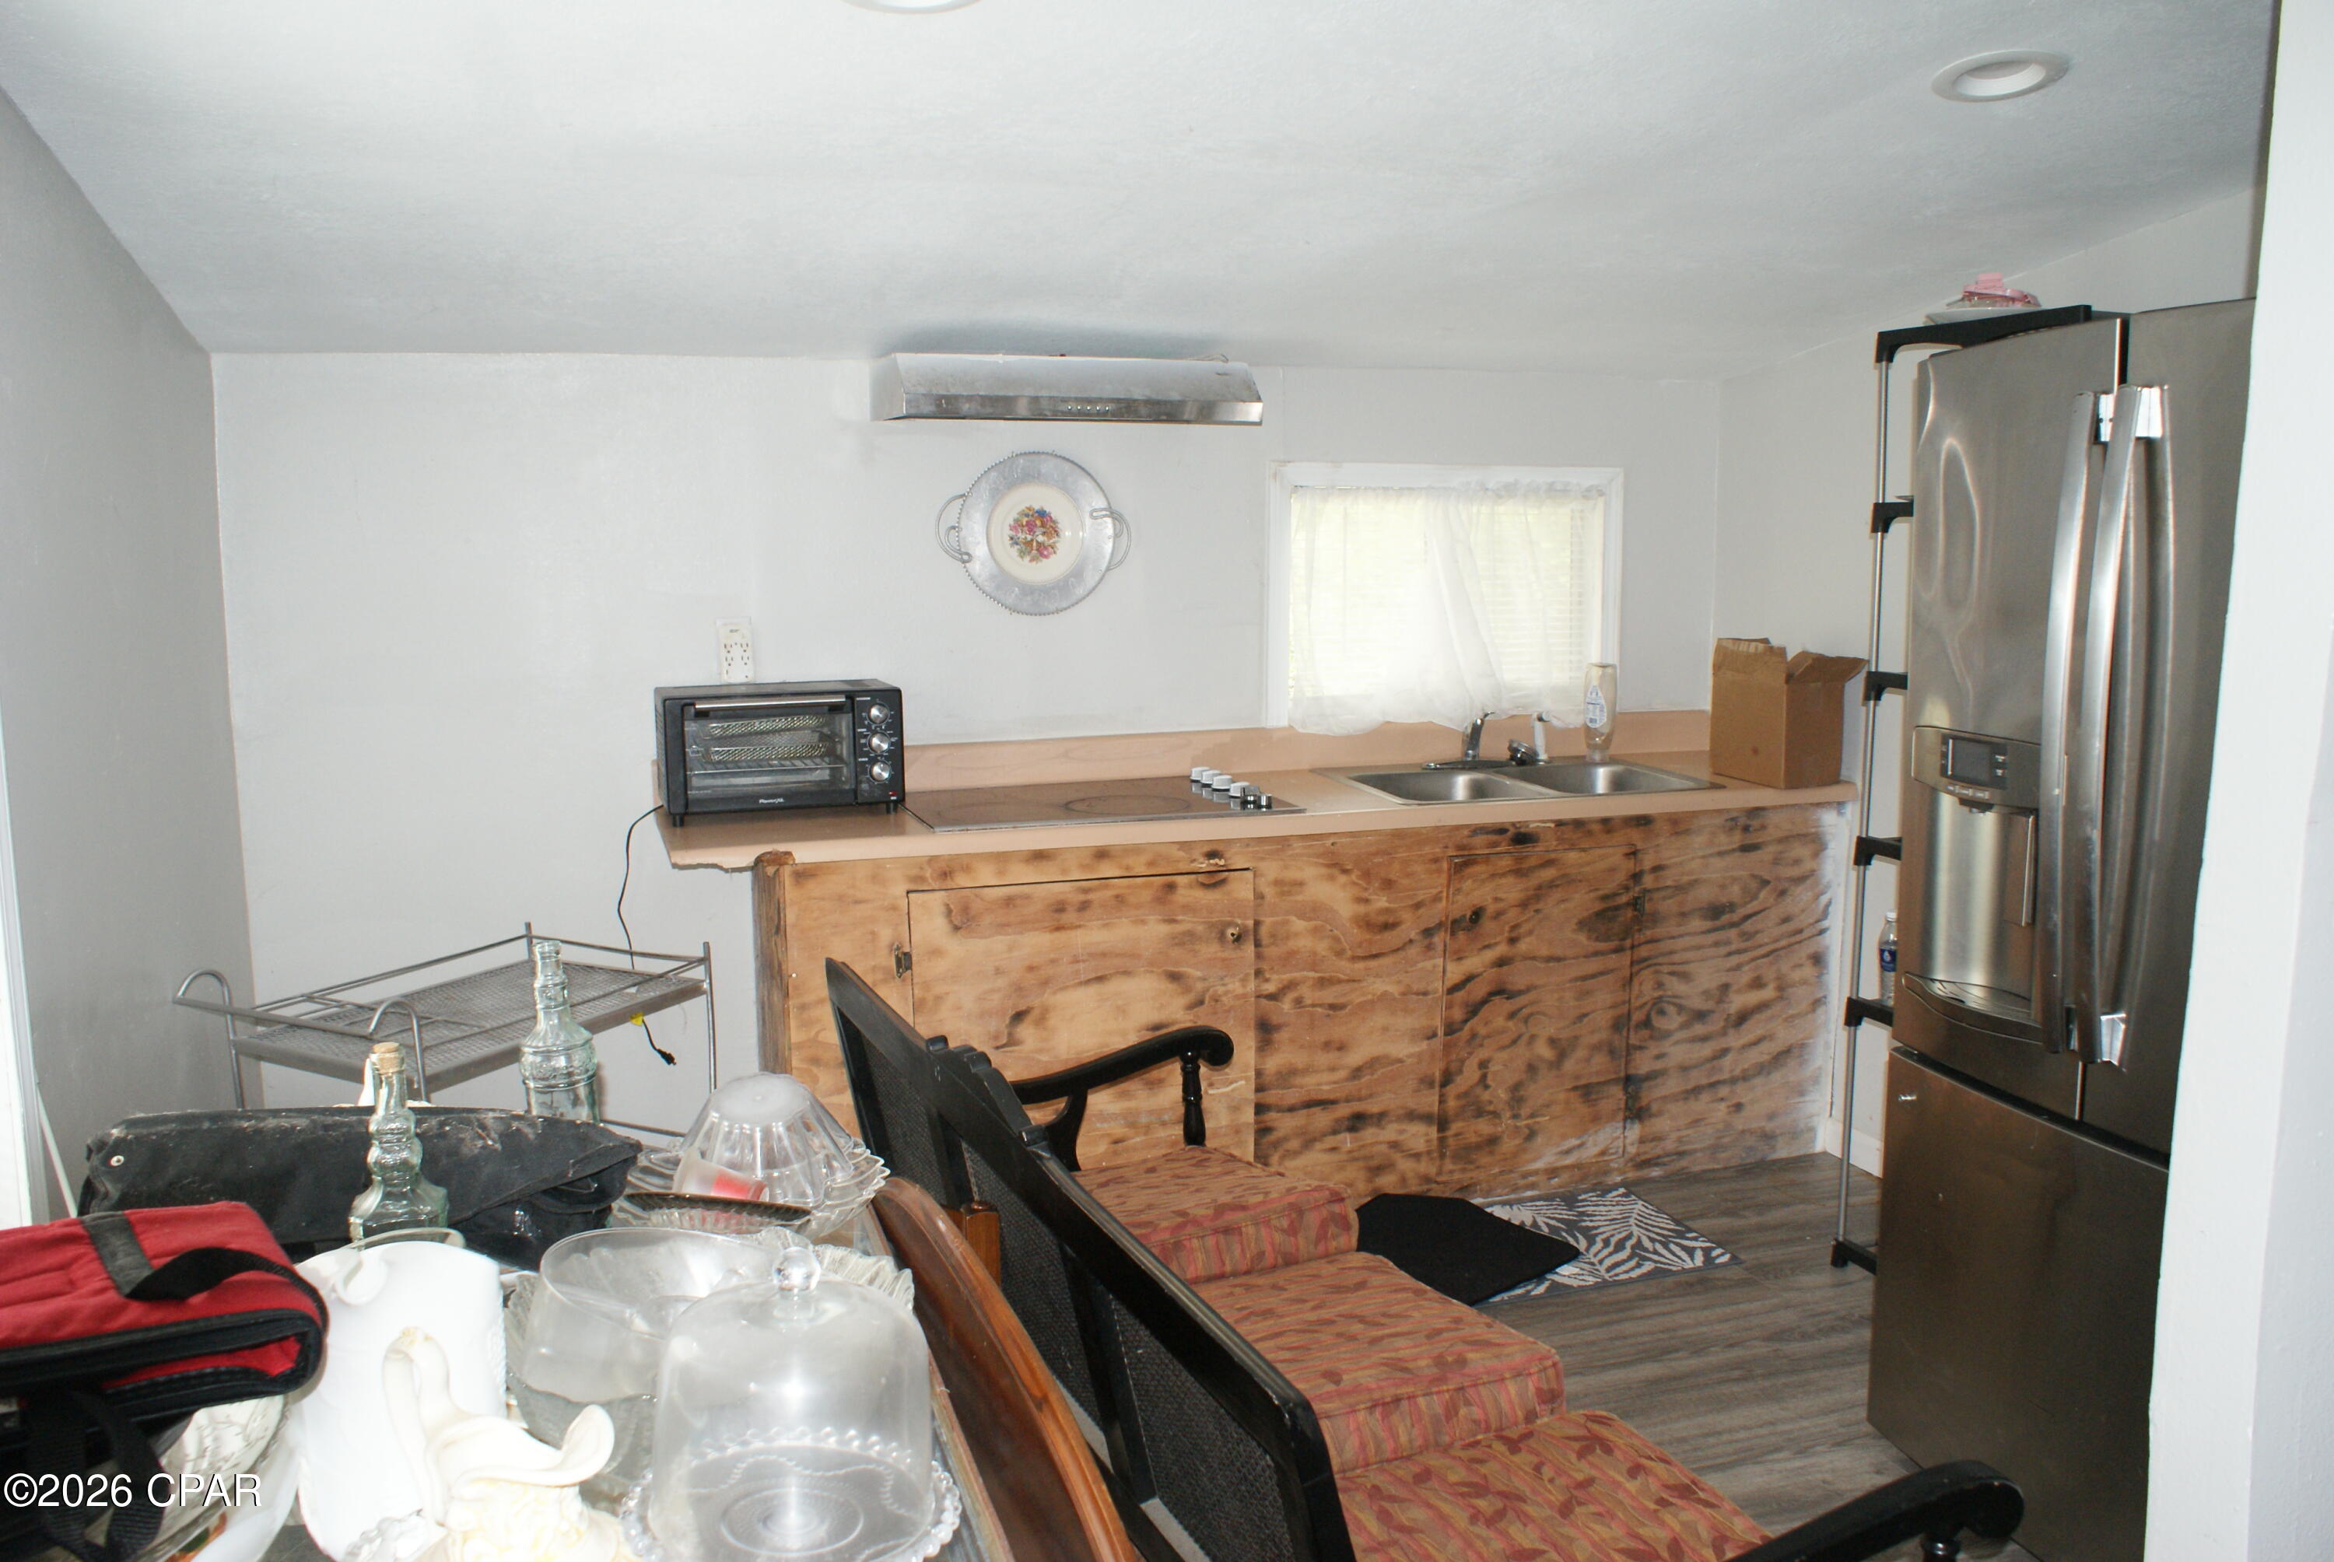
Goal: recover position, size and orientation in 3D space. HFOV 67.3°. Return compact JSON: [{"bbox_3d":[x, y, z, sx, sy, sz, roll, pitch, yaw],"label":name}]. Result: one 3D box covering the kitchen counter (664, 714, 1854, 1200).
[{"bbox_3d":[0.255,0.419,4.128,2.742,1.017,0.683,-3,8,-17],"label":"kitchen counter"}]

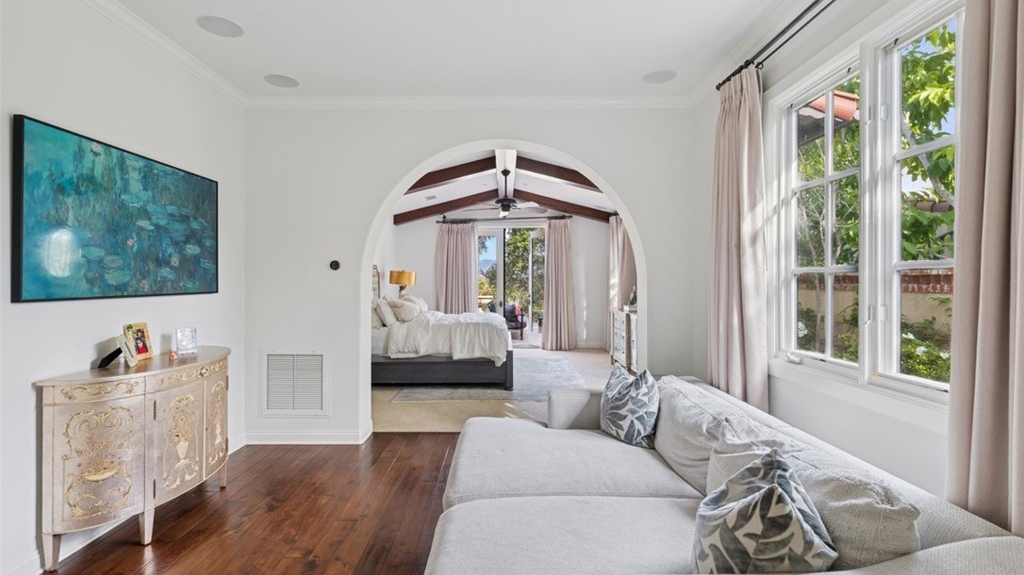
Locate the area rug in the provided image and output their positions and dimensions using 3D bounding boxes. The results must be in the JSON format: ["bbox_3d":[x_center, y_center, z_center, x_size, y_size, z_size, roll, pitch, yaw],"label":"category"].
[{"bbox_3d":[-0.222,1.250,6.580,2.362,0.012,2.932,0,1,-1],"label":"area rug"}]

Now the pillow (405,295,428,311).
[{"bbox_3d":[-1.559,0.297,7.184,0.180,0.430,0.600,-38,1,0],"label":"pillow"}]

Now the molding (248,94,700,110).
[{"bbox_3d":[-0.326,-1.516,3.701,3.707,0.085,0.070,0,1,-1],"label":"molding"}]

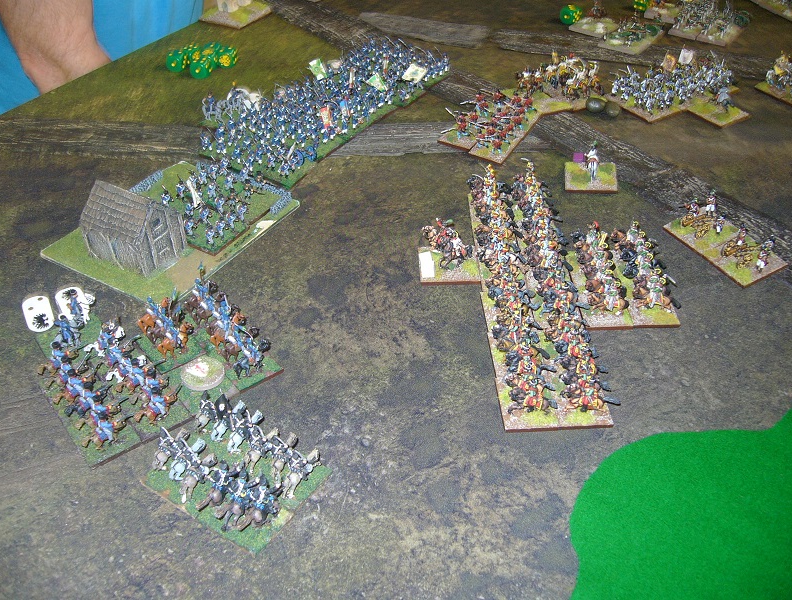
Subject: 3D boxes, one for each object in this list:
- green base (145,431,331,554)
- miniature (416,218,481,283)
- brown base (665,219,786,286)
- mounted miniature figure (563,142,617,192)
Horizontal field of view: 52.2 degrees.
[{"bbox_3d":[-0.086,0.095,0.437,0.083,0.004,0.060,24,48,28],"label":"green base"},{"bbox_3d":[0.036,-0.036,0.553,0.040,0.036,0.039,-2,41,1],"label":"miniature"},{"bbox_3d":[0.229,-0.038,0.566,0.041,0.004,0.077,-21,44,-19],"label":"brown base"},{"bbox_3d":[0.153,-0.107,0.630,0.040,0.031,0.040,4,42,8],"label":"mounted miniature figure"}]

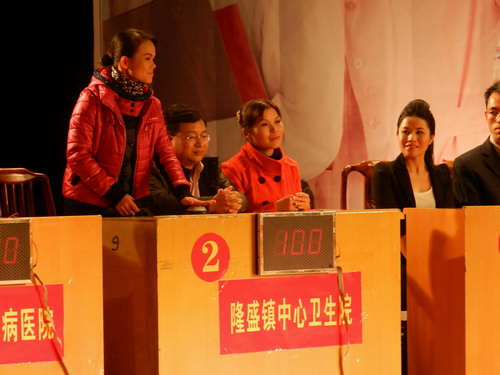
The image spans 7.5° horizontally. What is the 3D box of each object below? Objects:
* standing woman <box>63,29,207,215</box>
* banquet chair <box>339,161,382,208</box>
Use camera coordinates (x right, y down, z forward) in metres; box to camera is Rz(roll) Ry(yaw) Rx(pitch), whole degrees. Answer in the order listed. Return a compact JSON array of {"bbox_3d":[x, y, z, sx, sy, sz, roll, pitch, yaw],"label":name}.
[{"bbox_3d":[-0.475,0.126,15.150,0.520,1.520,0.480,-2,2,-37],"label":"standing woman"},{"bbox_3d":[0.720,0.360,16.150,0.470,0.950,0.520,-2,2,-36],"label":"banquet chair"}]

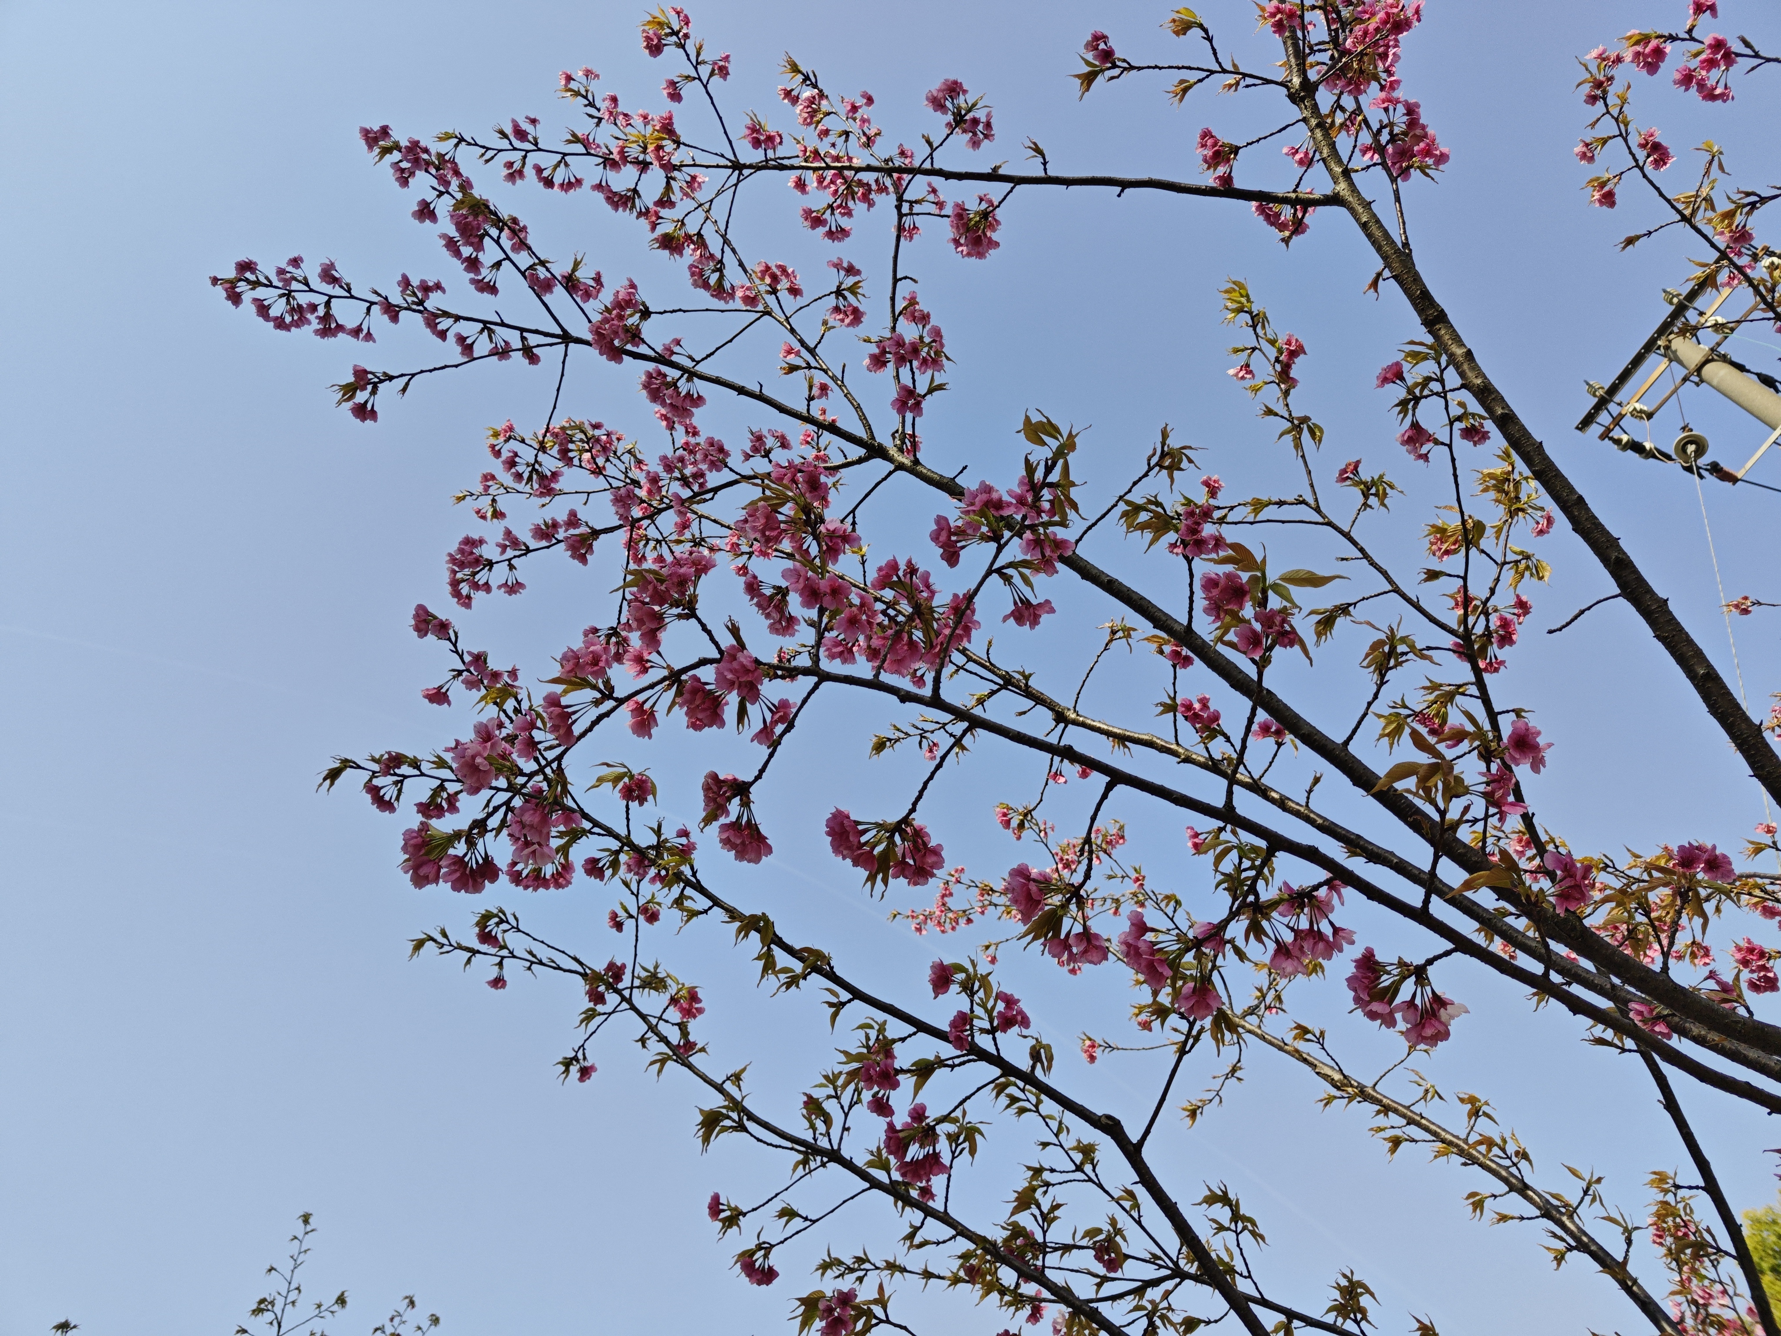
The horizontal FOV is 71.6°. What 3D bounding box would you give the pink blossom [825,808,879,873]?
[{"bbox_3d":[-0.039,0.177,1.270,0.056,0.064,0.053,35,-62,-21],"label":"pink blossom"}]

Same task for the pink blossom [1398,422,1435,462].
[{"bbox_3d":[0.639,-0.274,1.500,0.046,0.042,0.049,0,-53,7],"label":"pink blossom"}]

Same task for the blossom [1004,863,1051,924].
[{"bbox_3d":[0.122,0.201,1.100,0.036,0.042,0.053,-25,-76,-34],"label":"blossom"}]

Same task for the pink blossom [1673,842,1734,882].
[{"bbox_3d":[0.803,0.191,1.220,0.059,0.038,0.037,0,-55,0],"label":"pink blossom"}]

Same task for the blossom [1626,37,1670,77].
[{"bbox_3d":[1.012,-0.817,1.650,0.058,0.050,0.048,0,-55,0],"label":"blossom"}]

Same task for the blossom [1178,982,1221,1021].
[{"bbox_3d":[0.263,0.283,1.050,0.037,0.034,0.033,0,-49,-4],"label":"blossom"}]

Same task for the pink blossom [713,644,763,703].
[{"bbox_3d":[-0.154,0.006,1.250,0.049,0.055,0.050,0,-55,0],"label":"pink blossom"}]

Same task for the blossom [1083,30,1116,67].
[{"bbox_3d":[0.296,-0.878,1.750,0.045,0.051,0.040,0,-24,34],"label":"blossom"}]

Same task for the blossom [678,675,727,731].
[{"bbox_3d":[-0.193,0.035,1.270,0.049,0.054,0.049,-21,-58,14],"label":"blossom"}]

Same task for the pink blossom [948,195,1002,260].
[{"bbox_3d":[0.110,-0.571,1.600,0.068,0.079,0.070,0,-55,0],"label":"pink blossom"}]

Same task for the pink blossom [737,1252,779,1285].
[{"bbox_3d":[-0.177,0.804,1.650,0.054,0.040,0.045,0,-49,0],"label":"pink blossom"}]

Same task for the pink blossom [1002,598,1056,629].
[{"bbox_3d":[0.155,-0.061,1.380,0.061,0.042,0.034,0,-49,0],"label":"pink blossom"}]

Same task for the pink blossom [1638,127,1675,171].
[{"bbox_3d":[0.992,-0.672,1.600,0.047,0.053,0.048,30,-61,-19],"label":"pink blossom"}]

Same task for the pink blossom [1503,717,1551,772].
[{"bbox_3d":[0.576,0.071,1.120,0.043,0.036,0.049,0,-84,-3],"label":"pink blossom"}]

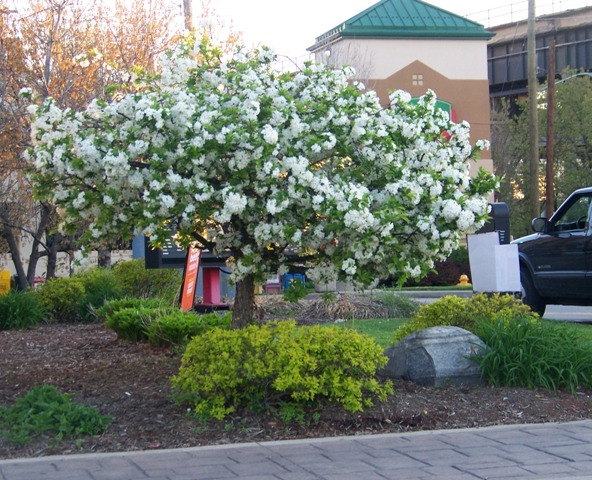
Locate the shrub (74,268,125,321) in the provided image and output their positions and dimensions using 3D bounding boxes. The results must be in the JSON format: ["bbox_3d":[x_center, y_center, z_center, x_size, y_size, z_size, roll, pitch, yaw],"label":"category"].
[{"bbox_3d":[-2.577,0.714,21.200,0.685,0.677,0.650,-1,0,0],"label":"shrub"}]

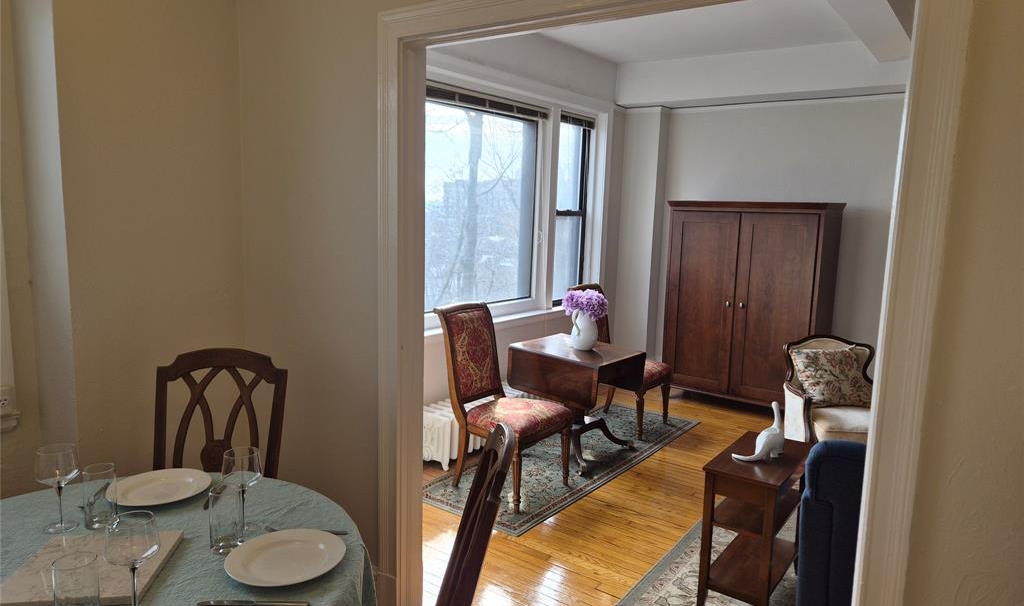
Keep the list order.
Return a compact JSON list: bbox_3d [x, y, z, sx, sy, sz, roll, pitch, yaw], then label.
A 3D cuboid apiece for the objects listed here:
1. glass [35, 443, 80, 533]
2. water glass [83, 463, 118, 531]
[{"bbox_3d":[-1.127,0.462,1.692,0.094,0.206,0.094,7,10,35],"label":"glass"},{"bbox_3d":[-1.043,0.490,1.720,0.071,0.148,0.071,7,10,35],"label":"water glass"}]

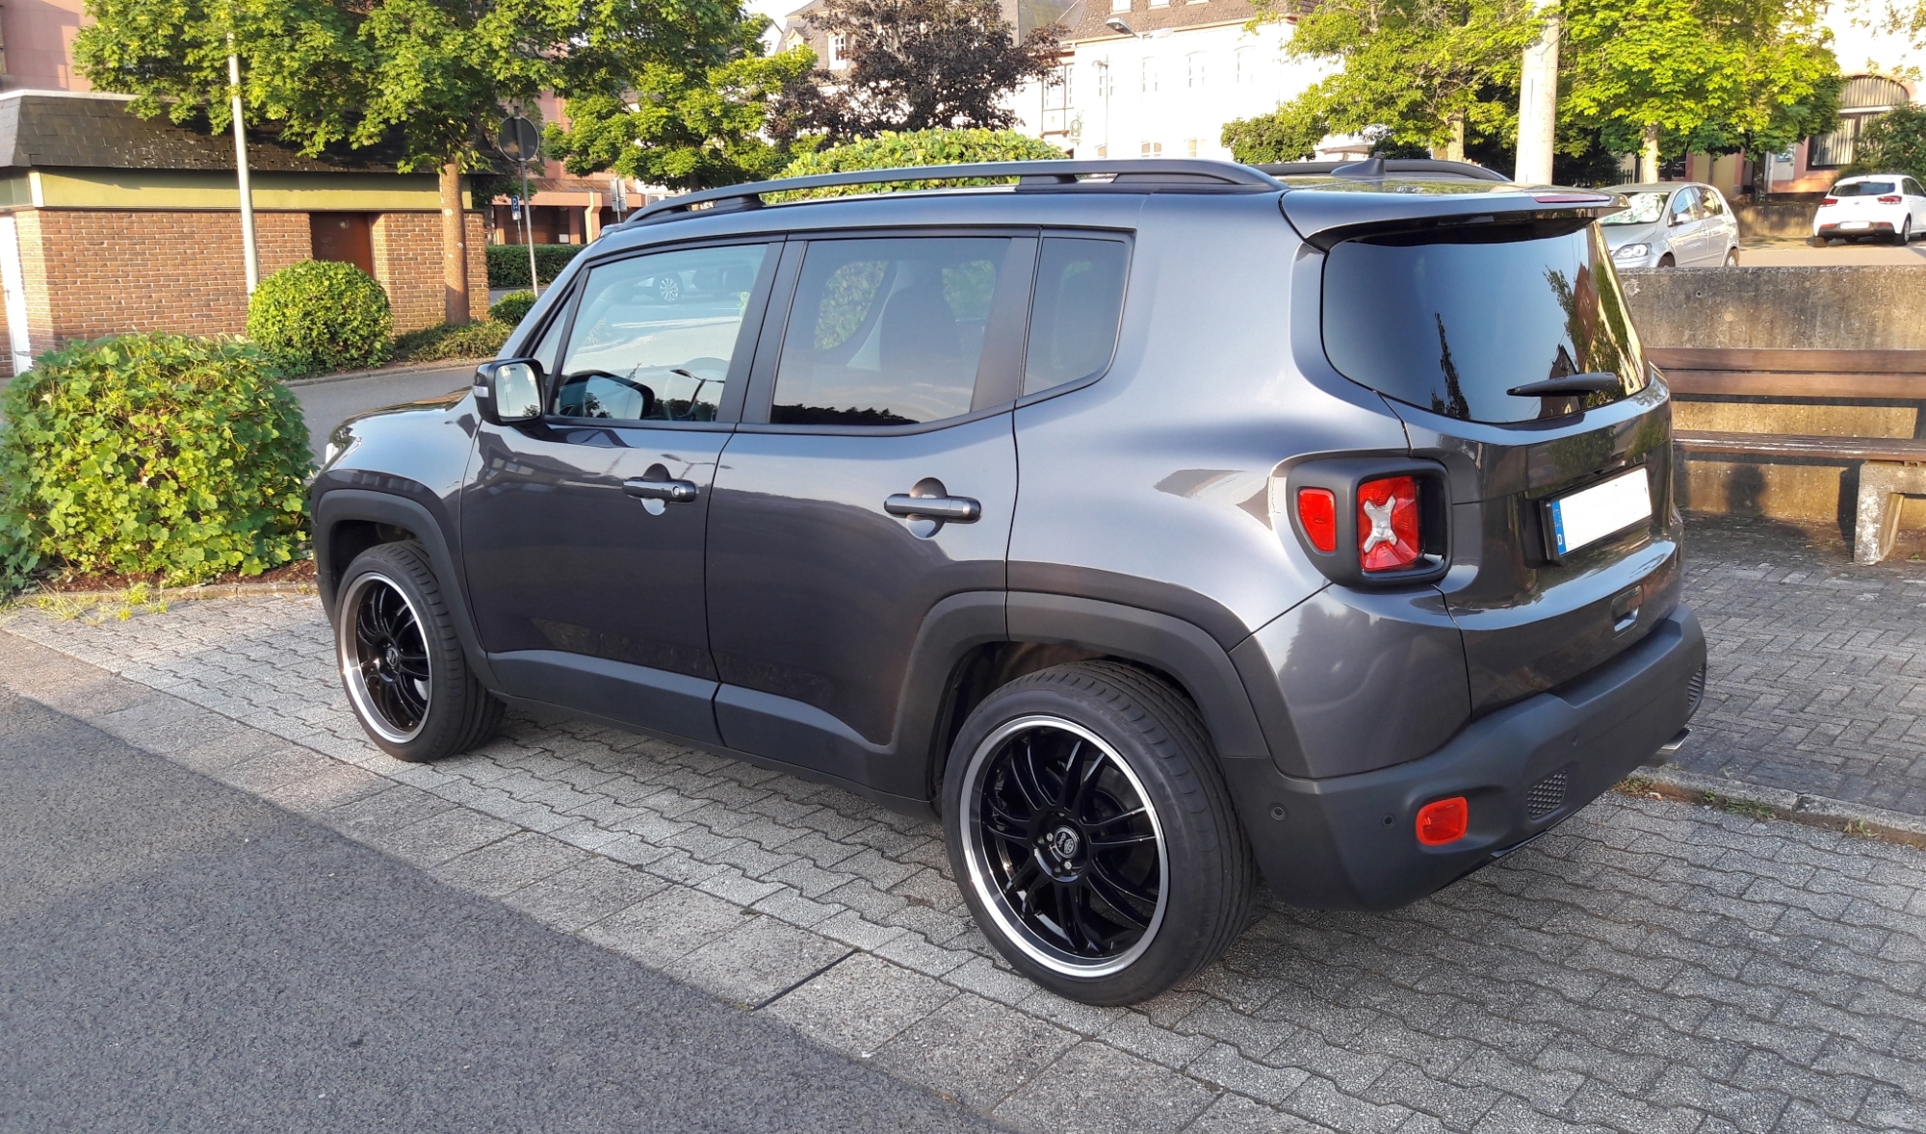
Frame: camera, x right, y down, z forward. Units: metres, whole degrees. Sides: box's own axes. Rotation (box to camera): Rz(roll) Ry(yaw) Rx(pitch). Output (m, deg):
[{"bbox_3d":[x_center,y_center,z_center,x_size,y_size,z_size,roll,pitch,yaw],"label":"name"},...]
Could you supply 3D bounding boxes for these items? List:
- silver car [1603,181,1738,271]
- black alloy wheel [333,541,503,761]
[{"bbox_3d":[9.785,-4.705,22.623,1.760,1.580,4.200,8,15,43],"label":"silver car"},{"bbox_3d":[-1.690,0.262,4.780,0.685,0.685,0.225,8,16,41],"label":"black alloy wheel"}]

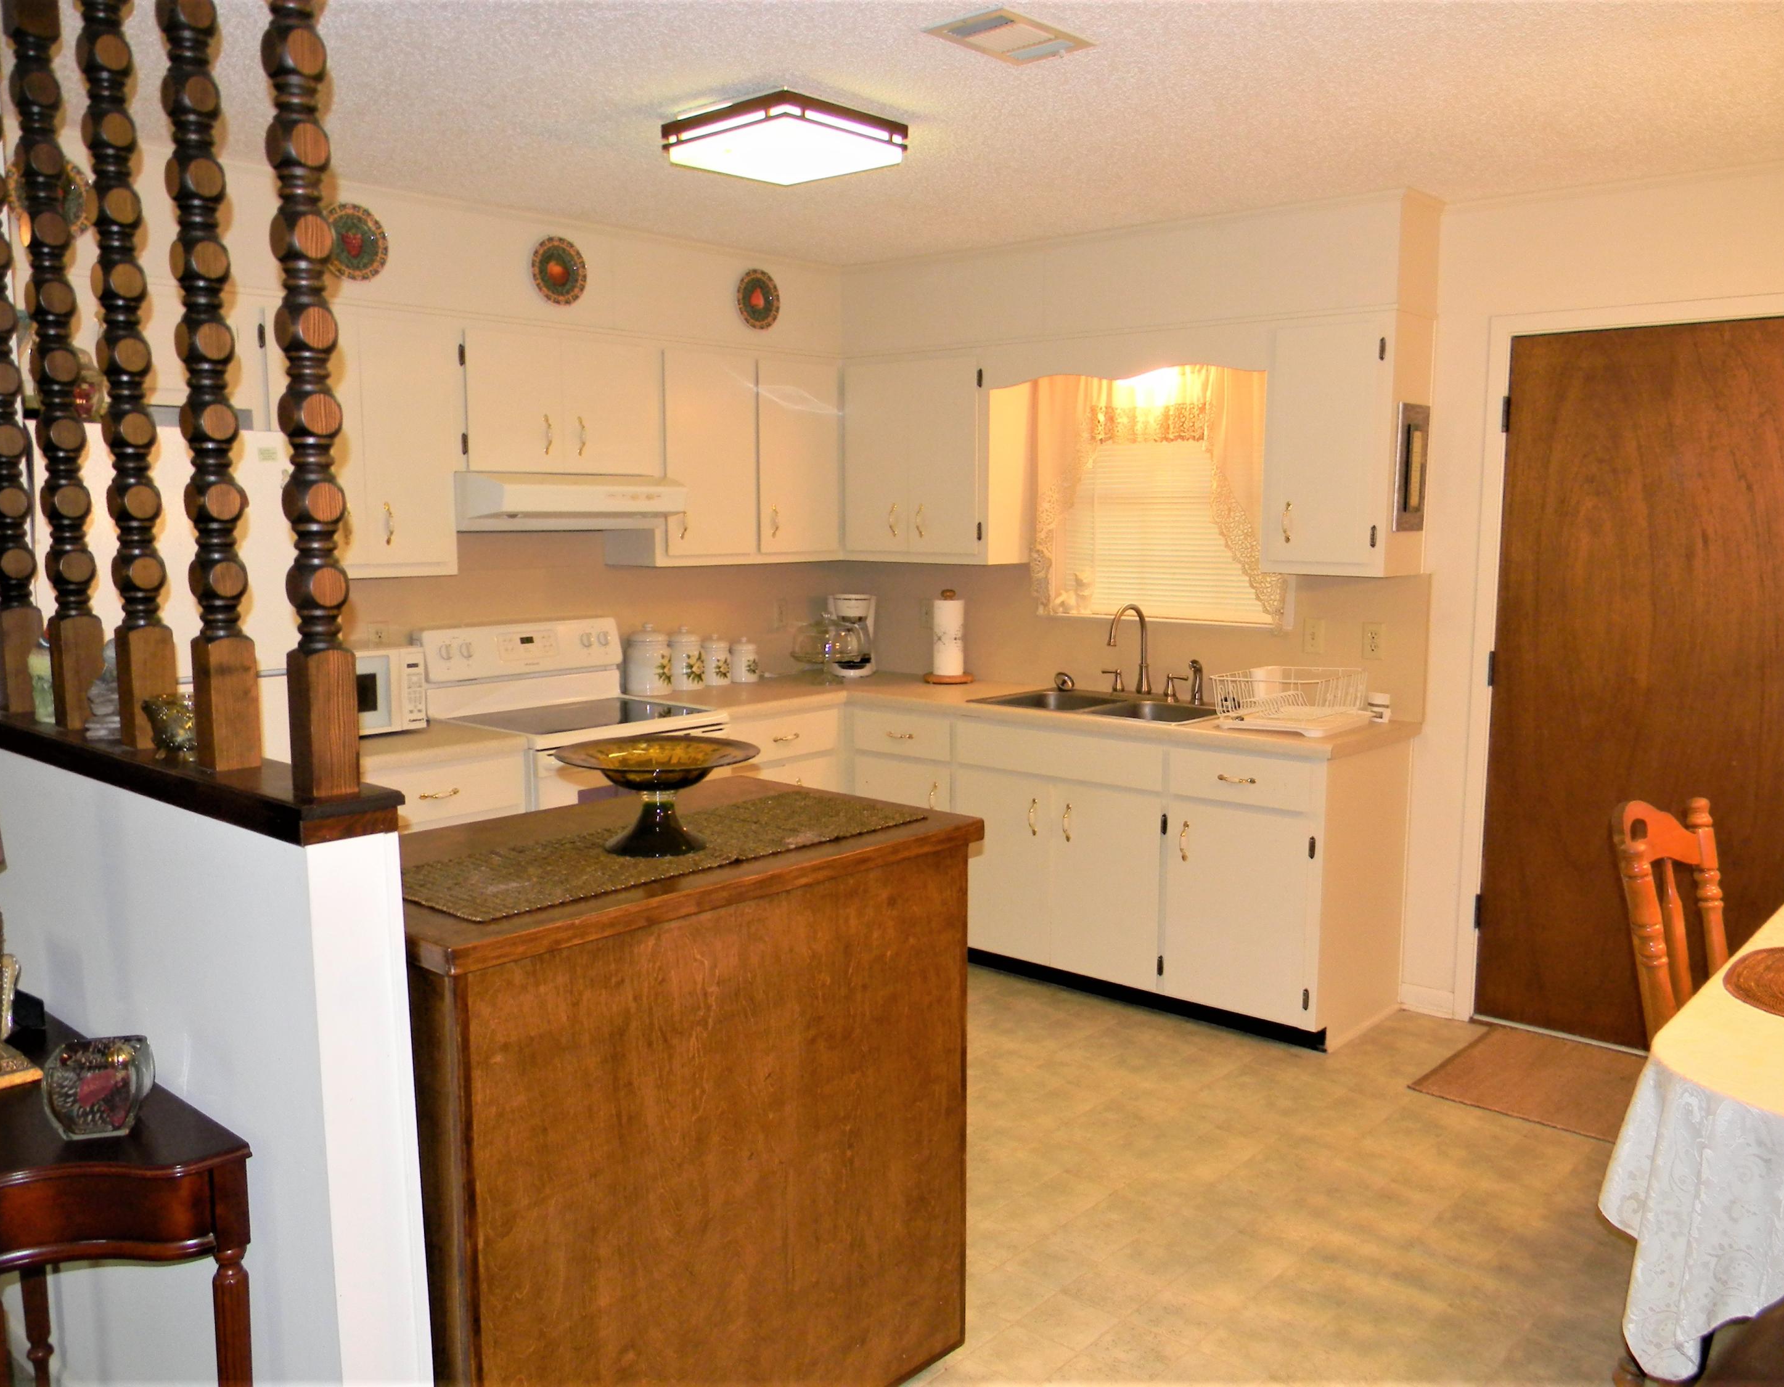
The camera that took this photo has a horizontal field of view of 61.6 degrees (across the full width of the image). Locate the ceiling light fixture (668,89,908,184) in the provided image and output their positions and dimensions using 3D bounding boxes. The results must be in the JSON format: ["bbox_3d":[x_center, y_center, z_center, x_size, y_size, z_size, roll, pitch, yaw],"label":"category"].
[{"bbox_3d":[-0.247,-1.282,3.473,0.410,0.090,0.410,6,9,41],"label":"ceiling light fixture"}]

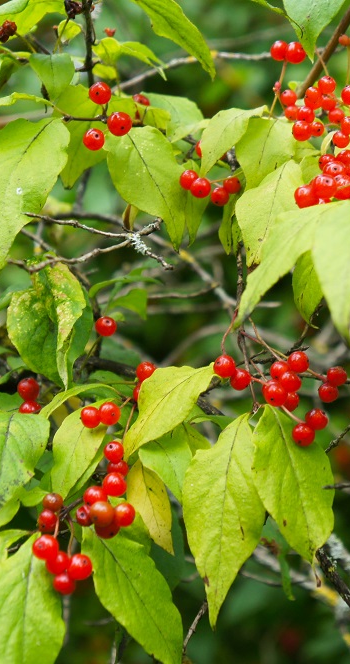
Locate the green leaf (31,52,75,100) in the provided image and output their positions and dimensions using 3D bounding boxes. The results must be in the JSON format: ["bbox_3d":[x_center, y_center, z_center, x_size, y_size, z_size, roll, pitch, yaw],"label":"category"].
[{"bbox_3d":[-0.047,-0.098,0.870,0.017,0.007,0.023,-1,50,0],"label":"green leaf"}]

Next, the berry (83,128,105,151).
[{"bbox_3d":[-0.028,-0.068,0.800,0.008,0.008,0.008,0,10,0],"label":"berry"}]

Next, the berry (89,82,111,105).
[{"bbox_3d":[-0.027,-0.086,0.820,0.008,0.008,0.008,0,10,0],"label":"berry"}]

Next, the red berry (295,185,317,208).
[{"bbox_3d":[0.046,-0.048,0.800,0.009,0.009,0.009,0,7,0],"label":"red berry"}]

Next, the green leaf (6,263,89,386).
[{"bbox_3d":[-0.048,-0.003,0.850,0.029,0.048,0.014,-12,-12,0],"label":"green leaf"}]

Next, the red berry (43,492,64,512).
[{"bbox_3d":[-0.044,0.062,0.825,0.007,0.007,0.007,0,7,0],"label":"red berry"}]

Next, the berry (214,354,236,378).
[{"bbox_3d":[0.017,0.012,0.780,0.008,0.008,0.008,0,8,0],"label":"berry"}]

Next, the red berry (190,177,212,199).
[{"bbox_3d":[0.009,-0.053,0.830,0.008,0.008,0.008,0,10,0],"label":"red berry"}]

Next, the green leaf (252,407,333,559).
[{"bbox_3d":[0.041,0.053,0.801,0.026,0.059,0.010,-16,-22,-5],"label":"green leaf"}]

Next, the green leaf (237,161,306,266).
[{"bbox_3d":[0.035,-0.043,0.840,0.024,0.046,0.011,12,-21,15],"label":"green leaf"}]

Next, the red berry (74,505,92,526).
[{"bbox_3d":[-0.033,0.067,0.835,0.008,0.008,0.008,0,8,0],"label":"red berry"}]

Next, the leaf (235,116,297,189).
[{"bbox_3d":[0.031,-0.061,0.815,0.024,0.041,0.010,17,-30,0],"label":"leaf"}]

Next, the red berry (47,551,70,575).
[{"bbox_3d":[-0.041,0.081,0.800,0.008,0.008,0.008,0,7,0],"label":"red berry"}]

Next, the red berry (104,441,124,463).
[{"bbox_3d":[-0.022,0.042,0.800,0.007,0.008,0.007,0,10,0],"label":"red berry"}]

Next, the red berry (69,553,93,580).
[{"bbox_3d":[-0.033,0.083,0.800,0.009,0.009,0.009,0,10,0],"label":"red berry"}]

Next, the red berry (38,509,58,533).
[{"bbox_3d":[-0.045,0.067,0.805,0.007,0.008,0.007,0,10,0],"label":"red berry"}]

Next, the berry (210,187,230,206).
[{"bbox_3d":[0.017,-0.051,0.860,0.008,0.008,0.008,0,8,0],"label":"berry"}]

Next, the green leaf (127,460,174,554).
[{"bbox_3d":[-0.008,0.063,0.820,0.014,0.038,0.008,-20,-18,0],"label":"green leaf"}]

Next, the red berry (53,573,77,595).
[{"bbox_3d":[-0.040,0.091,0.825,0.008,0.008,0.008,0,8,0],"label":"red berry"}]

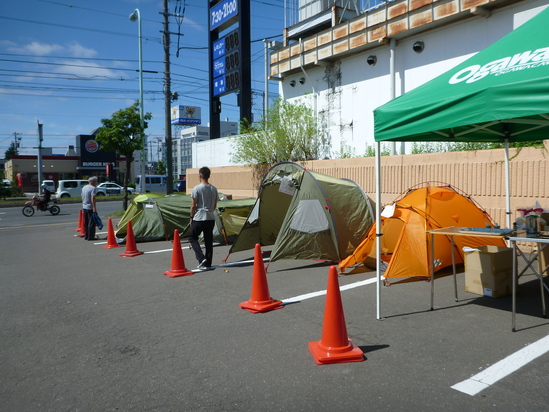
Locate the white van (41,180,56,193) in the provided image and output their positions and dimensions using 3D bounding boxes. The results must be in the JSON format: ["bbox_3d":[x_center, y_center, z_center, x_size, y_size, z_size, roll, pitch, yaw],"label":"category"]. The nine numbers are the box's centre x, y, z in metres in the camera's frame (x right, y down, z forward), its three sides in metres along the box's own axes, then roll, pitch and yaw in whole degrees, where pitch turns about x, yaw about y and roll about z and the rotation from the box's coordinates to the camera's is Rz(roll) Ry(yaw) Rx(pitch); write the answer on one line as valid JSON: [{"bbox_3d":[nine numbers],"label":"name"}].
[{"bbox_3d":[-28.800,-2.260,56.300,1.550,1.900,3.500,-4,4,-35],"label":"white van"}]

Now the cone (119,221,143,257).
[{"bbox_3d":[-2.967,0.667,9.207,0.380,0.700,0.380,0,2,30],"label":"cone"}]

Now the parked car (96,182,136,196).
[{"bbox_3d":[-16.300,-1.520,43.800,4.500,1.470,1.720,-4,4,-35],"label":"parked car"}]

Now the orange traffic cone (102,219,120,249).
[{"bbox_3d":[-3.912,0.650,10.687,0.380,0.700,0.380,0,2,30],"label":"orange traffic cone"}]

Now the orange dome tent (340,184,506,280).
[{"bbox_3d":[2.560,0.280,7.170,3.050,1.280,1.750,-4,3,-31],"label":"orange dome tent"}]

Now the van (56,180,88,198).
[{"bbox_3d":[-16.400,-1.330,38.100,3.850,1.650,1.690,-4,4,-35],"label":"van"}]

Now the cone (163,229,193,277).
[{"bbox_3d":[-1.590,0.755,7.320,0.380,0.715,0.380,-4,3,-34],"label":"cone"}]

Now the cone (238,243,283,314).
[{"bbox_3d":[-0.165,0.810,5.100,0.380,0.720,0.380,-4,3,-34],"label":"cone"}]

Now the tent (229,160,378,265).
[{"bbox_3d":[1.062,-0.013,9.454,3.600,1.800,2.450,-2,3,-36],"label":"tent"}]

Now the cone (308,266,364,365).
[{"bbox_3d":[0.490,0.850,3.607,0.380,0.720,0.380,-1,2,-6],"label":"cone"}]

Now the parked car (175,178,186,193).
[{"bbox_3d":[-7.990,-1.864,45.500,4.200,1.550,1.700,-2,3,-36],"label":"parked car"}]

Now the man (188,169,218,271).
[{"bbox_3d":[-1.243,0.192,7.663,0.520,1.730,0.420,-2,2,-23],"label":"man"}]

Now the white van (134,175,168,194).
[{"bbox_3d":[-10.360,-1.823,39.500,3.400,1.900,1.480,-2,3,-36],"label":"white van"}]

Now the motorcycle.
[{"bbox_3d":[-13.800,0.010,26.300,2.080,1.200,0.800,-4,4,-35],"label":"motorcycle"}]

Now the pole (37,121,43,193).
[{"bbox_3d":[-20.606,-4.170,39.000,0.380,6.800,0.380,-2,3,-36],"label":"pole"}]

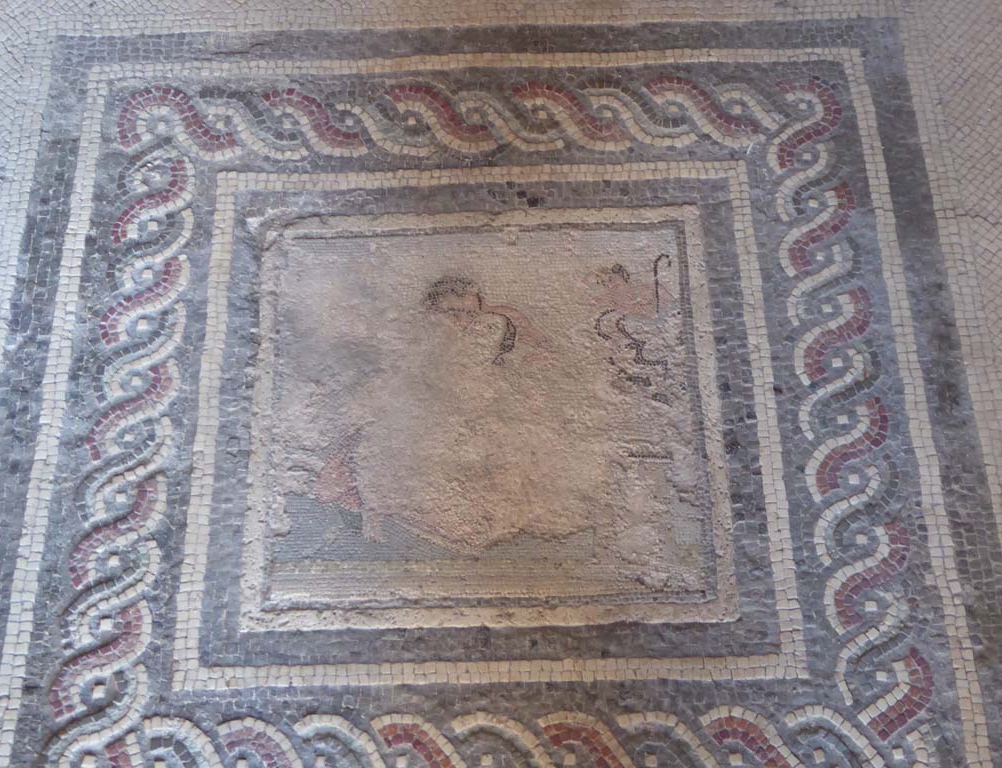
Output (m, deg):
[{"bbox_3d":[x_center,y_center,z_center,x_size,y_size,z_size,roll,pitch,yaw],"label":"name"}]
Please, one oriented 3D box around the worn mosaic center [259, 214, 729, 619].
[{"bbox_3d":[-0.017,0.026,1.504,0.465,0.025,0.464,-1,62,0],"label":"worn mosaic center"}]

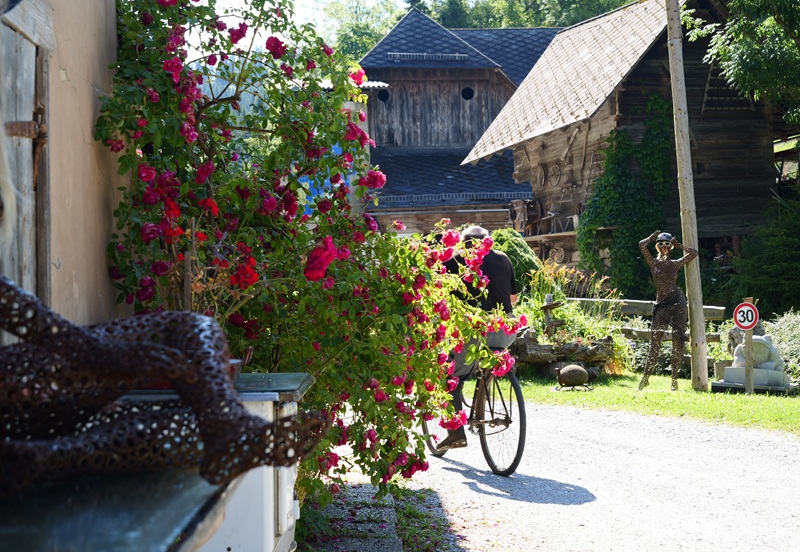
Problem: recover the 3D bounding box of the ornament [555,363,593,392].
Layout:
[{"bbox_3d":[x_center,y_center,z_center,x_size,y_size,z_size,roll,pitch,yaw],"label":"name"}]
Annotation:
[{"bbox_3d":[1.920,1.125,16.400,0.420,0.290,0.300,0,0,-3],"label":"ornament"}]

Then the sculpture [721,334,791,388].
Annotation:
[{"bbox_3d":[4.040,0.970,16.800,0.800,0.620,0.520,0,0,20],"label":"sculpture"}]

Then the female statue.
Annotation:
[{"bbox_3d":[2.990,0.385,16.500,0.660,1.790,0.450,0,0,12],"label":"female statue"}]

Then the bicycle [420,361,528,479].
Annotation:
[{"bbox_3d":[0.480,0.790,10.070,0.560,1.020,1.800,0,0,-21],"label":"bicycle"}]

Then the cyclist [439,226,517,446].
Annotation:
[{"bbox_3d":[0.510,0.425,10.000,0.530,1.550,0.800,0,0,-21],"label":"cyclist"}]

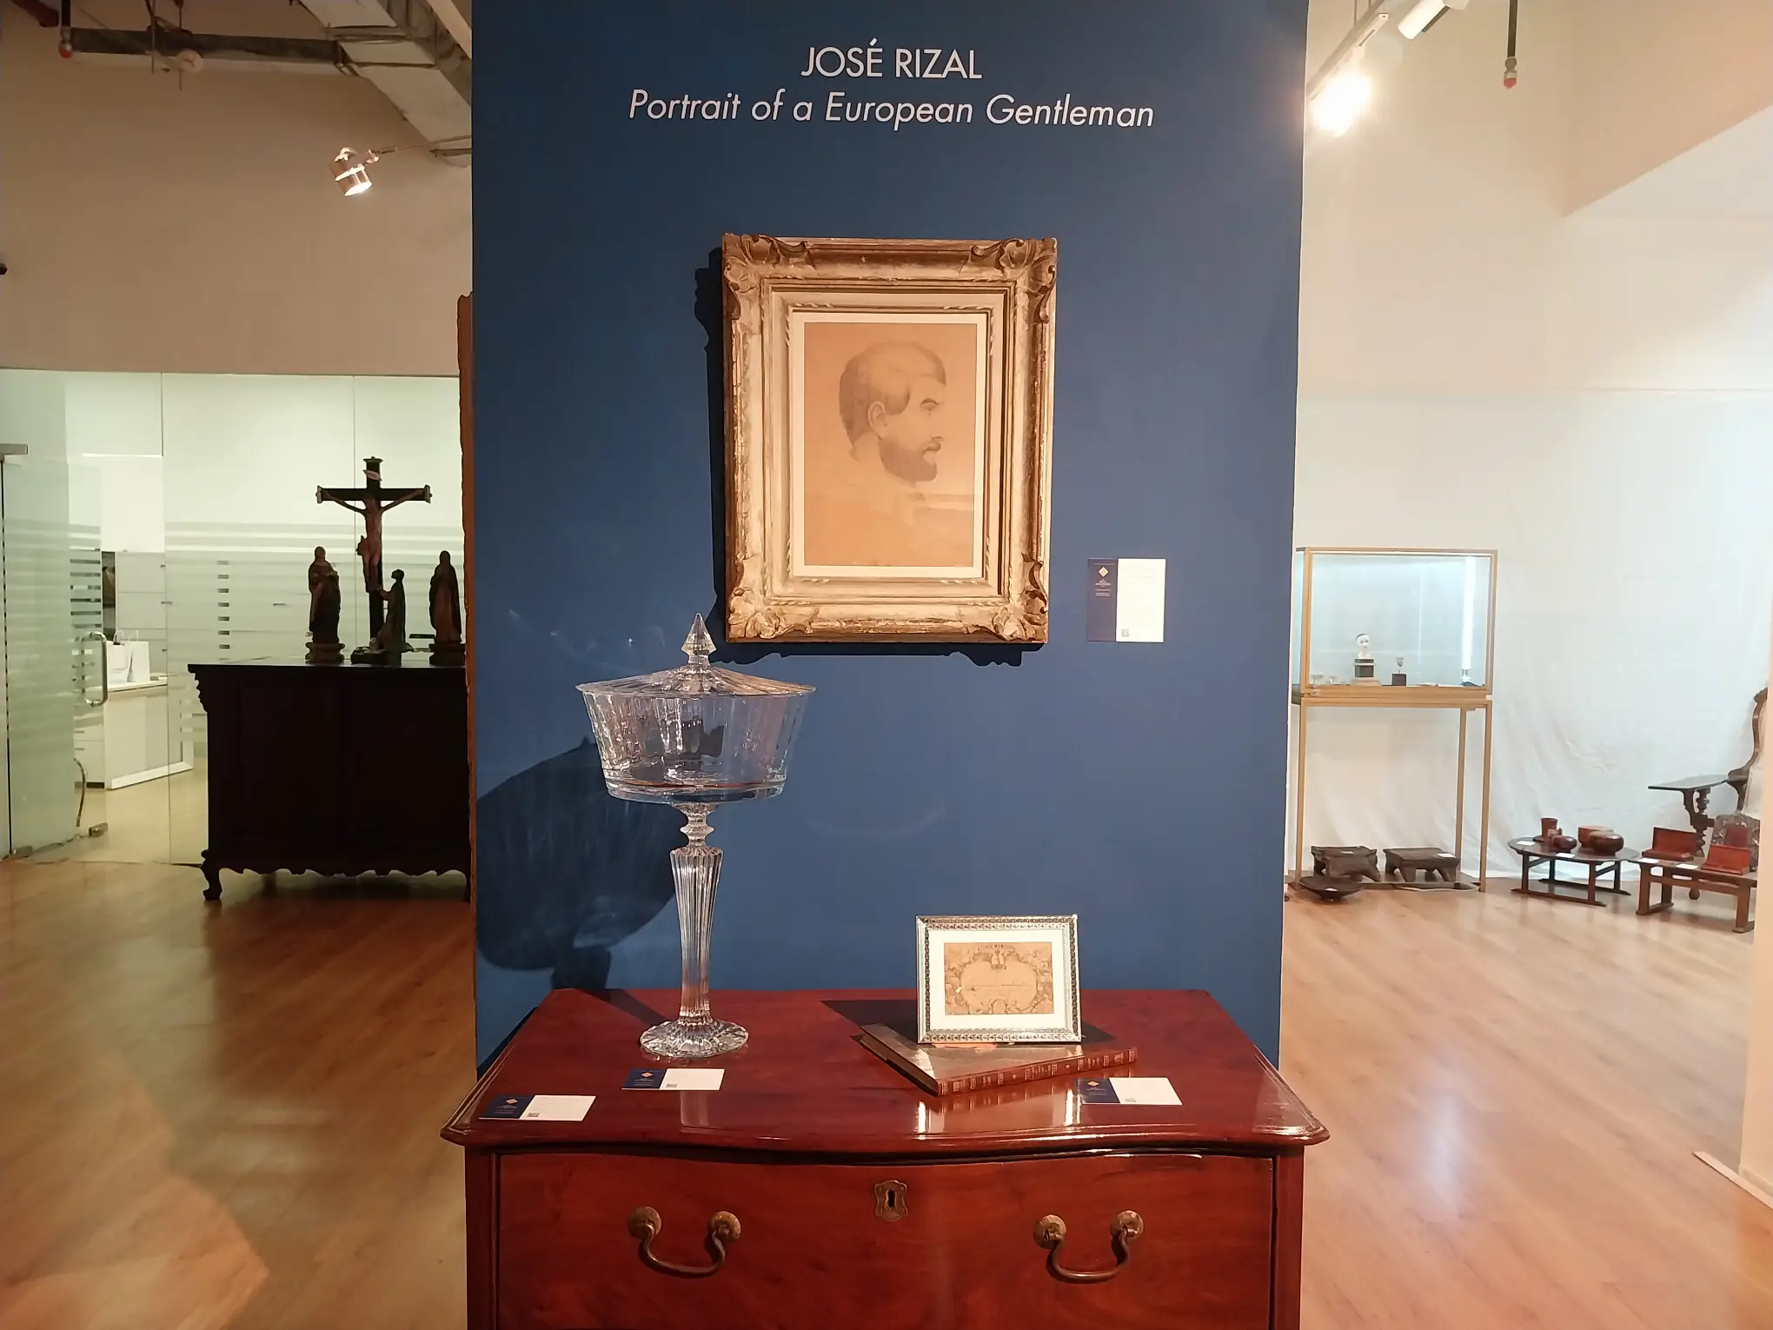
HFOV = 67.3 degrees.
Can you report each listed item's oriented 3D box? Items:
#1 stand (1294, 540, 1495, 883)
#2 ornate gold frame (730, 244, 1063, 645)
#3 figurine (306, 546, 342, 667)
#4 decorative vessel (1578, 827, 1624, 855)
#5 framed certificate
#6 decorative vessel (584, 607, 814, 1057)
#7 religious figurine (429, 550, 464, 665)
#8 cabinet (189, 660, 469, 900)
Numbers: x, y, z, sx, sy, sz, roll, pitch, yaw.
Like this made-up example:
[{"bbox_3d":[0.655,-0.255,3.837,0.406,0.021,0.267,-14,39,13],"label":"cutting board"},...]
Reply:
[{"bbox_3d":[2.532,0.266,6.758,0.958,1.692,0.370,1,3,0],"label":"stand"},{"bbox_3d":[0.003,-0.321,1.945,0.471,0.571,0.070,1,8,-3],"label":"ornate gold frame"},{"bbox_3d":[-2.687,-0.288,6.364,0.186,0.555,0.165,0,3,-17],"label":"figurine"},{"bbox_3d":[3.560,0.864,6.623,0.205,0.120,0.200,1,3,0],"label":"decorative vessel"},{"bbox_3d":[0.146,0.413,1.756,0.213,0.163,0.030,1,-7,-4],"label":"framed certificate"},{"bbox_3d":[-0.253,0.219,1.772,0.317,0.572,0.317,0,3,-8],"label":"decorative vessel"},{"bbox_3d":[-2.101,-0.274,6.365,0.182,0.543,0.165,1,3,0],"label":"religious figurine"},{"bbox_3d":[-2.494,0.531,6.353,1.408,1.075,0.620,1,3,-1],"label":"cabinet"}]

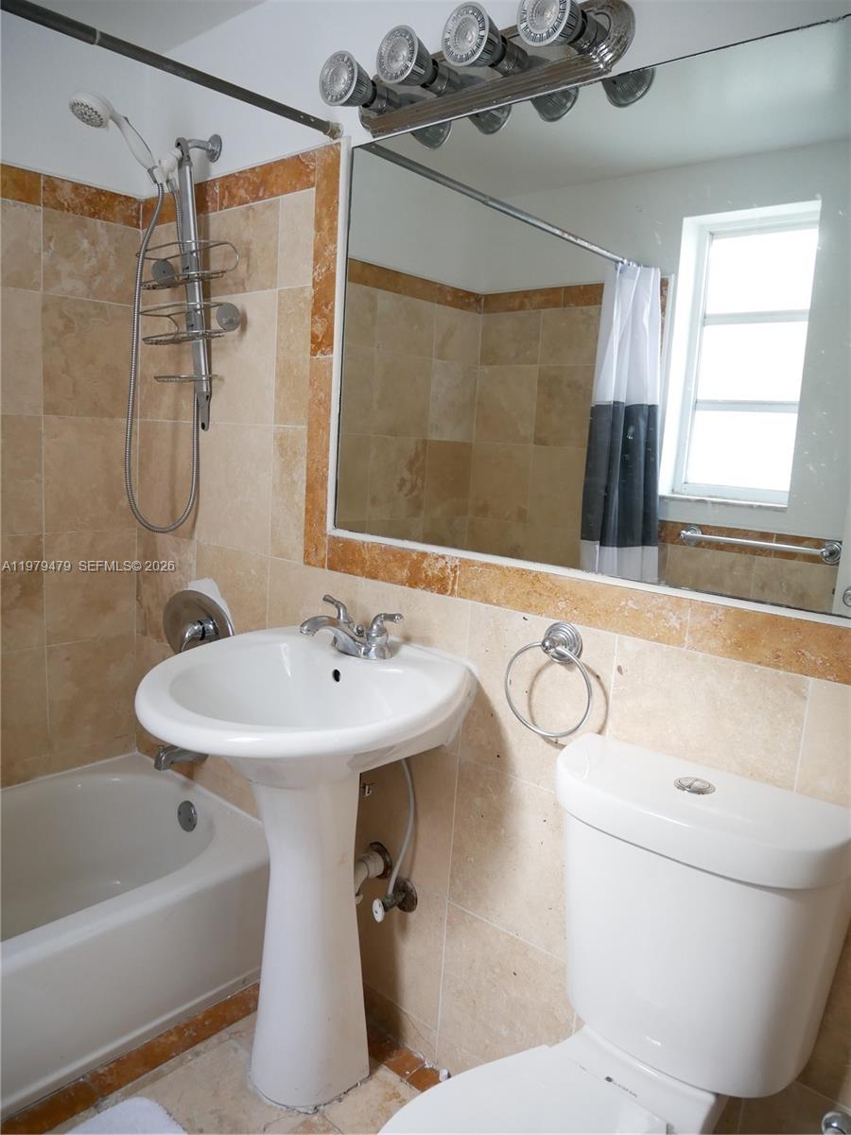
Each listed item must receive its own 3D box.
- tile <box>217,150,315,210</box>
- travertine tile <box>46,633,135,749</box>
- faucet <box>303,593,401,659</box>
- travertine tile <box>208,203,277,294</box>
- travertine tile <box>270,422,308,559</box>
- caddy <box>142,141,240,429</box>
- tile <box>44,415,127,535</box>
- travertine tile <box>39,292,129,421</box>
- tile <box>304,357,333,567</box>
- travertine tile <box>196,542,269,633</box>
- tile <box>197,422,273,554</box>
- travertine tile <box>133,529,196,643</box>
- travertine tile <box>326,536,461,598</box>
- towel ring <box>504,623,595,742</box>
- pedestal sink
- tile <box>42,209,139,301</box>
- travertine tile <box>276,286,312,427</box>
[{"bbox_3d":[-0.360,-0.870,1.785,0.356,0.076,0.012,11,12,40],"label":"tile"},{"bbox_3d":[-0.957,0.360,2.263,0.252,0.306,0.012,-5,13,-44],"label":"travertine tile"},{"bbox_3d":[-0.169,0.124,1.542,0.220,0.091,0.185,11,12,39],"label":"faucet"},{"bbox_3d":[-0.445,-0.754,1.884,0.304,0.200,0.010,11,11,40],"label":"travertine tile"},{"bbox_3d":[-0.316,-0.170,1.832,0.117,0.306,0.012,11,12,39],"label":"travertine tile"},{"bbox_3d":[-0.570,-0.672,1.894,0.260,0.677,0.130,11,12,40],"label":"caddy"},{"bbox_3d":[-0.916,-0.255,2.163,0.010,0.309,0.261,11,11,40],"label":"tile"},{"bbox_3d":[-0.897,-0.554,2.114,0.252,0.306,0.012,-5,13,-44],"label":"travertine tile"},{"bbox_3d":[-0.236,-0.230,1.756,0.076,0.464,0.010,11,11,40],"label":"tile"},{"bbox_3d":[-0.496,0.107,2.016,0.304,0.307,0.010,11,11,40],"label":"travertine tile"},{"bbox_3d":[-0.474,-0.198,1.955,0.312,0.309,0.012,11,12,40],"label":"tile"},{"bbox_3d":[-0.722,0.062,2.199,0.299,0.309,0.012,11,12,40],"label":"travertine tile"},{"bbox_3d":[-0.073,-0.007,1.641,0.374,0.076,0.012,11,12,39],"label":"travertine tile"},{"bbox_3d":[0.217,0.192,1.357,0.170,0.190,0.062,11,11,40],"label":"towel ring"},{"bbox_3d":[-0.276,0.611,1.523,0.560,0.883,0.530,11,12,39],"label":"pedestal sink"},{"bbox_3d":[-0.876,-0.807,2.062,0.012,0.202,0.258,11,12,40],"label":"tile"},{"bbox_3d":[-0.293,-0.470,1.769,0.118,0.306,0.012,11,12,40],"label":"travertine tile"}]

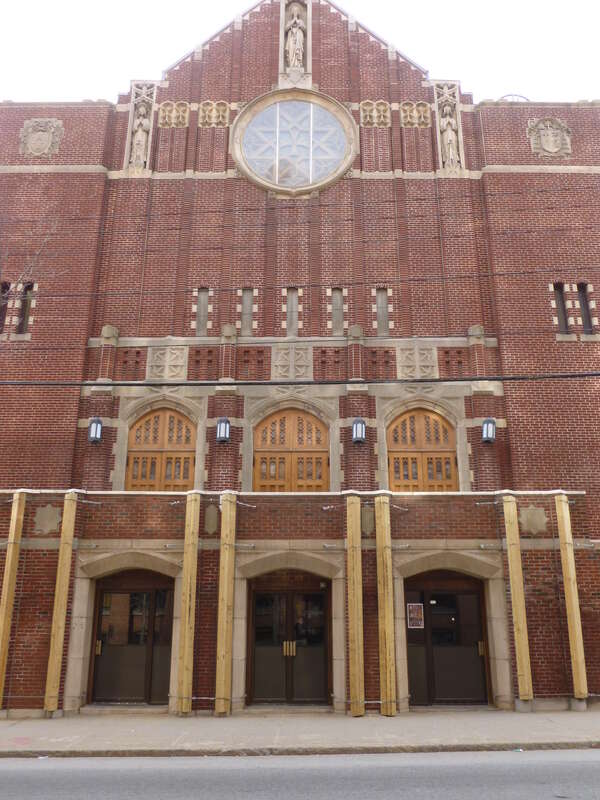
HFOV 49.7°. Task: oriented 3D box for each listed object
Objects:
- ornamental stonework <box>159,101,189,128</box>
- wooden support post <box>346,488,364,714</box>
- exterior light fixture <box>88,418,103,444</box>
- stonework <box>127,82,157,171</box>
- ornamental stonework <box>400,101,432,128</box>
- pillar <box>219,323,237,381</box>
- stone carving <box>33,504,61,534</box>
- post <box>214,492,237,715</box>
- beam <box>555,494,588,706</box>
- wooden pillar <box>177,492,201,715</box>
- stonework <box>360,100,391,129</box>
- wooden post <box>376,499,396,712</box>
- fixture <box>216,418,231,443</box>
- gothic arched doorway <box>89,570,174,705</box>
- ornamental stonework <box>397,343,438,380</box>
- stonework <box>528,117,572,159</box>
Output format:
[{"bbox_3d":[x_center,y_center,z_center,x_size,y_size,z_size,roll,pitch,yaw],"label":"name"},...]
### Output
[{"bbox_3d":[-3.669,-8.325,18.994,0.900,0.983,0.180,0,-18,0],"label":"ornamental stonework"},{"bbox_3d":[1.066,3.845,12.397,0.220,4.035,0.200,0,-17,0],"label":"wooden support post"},{"bbox_3d":[-4.924,0.759,15.593,0.310,0.661,0.300,0,-17,0],"label":"exterior light fixture"},{"bbox_3d":[-4.598,-7.912,18.925,0.752,3.150,0.400,0,-18,0],"label":"stonework"},{"bbox_3d":[3.465,-8.448,19.280,0.935,0.987,0.150,0,-17,0],"label":"ornamental stonework"},{"bbox_3d":[-1.843,-1.173,16.786,0.415,1.579,0.350,0,-17,0],"label":"pillar"},{"bbox_3d":[-5.096,2.434,13.137,0.577,0.631,0.080,0,-17,0],"label":"stone carving"},{"bbox_3d":[-1.392,3.802,12.401,0.250,3.975,0.240,0,-18,0],"label":"post"},{"bbox_3d":[5.199,3.719,12.436,0.220,3.731,0.200,0,-17,0],"label":"beam"},{"bbox_3d":[-2.134,3.803,12.410,0.220,3.988,0.200,0,-17,0],"label":"wooden pillar"},{"bbox_3d":[2.203,-8.325,18.994,0.882,0.983,0.180,0,-18,0],"label":"stonework"},{"bbox_3d":[1.653,3.878,12.502,0.235,4.035,0.220,0,-17,0],"label":"wooden post"},{"bbox_3d":[-1.844,0.773,15.791,0.351,0.636,0.300,0,-17,0],"label":"fixture"},{"bbox_3d":[-3.401,4.802,13.230,1.591,2.582,0.150,0,-17,0],"label":"gothic arched doorway"},{"bbox_3d":[3.008,-0.943,16.556,1.055,0.995,0.150,0,-18,0],"label":"ornamental stonework"},{"bbox_3d":[7.091,-7.362,18.337,1.220,1.351,0.200,0,-17,0],"label":"stonework"}]

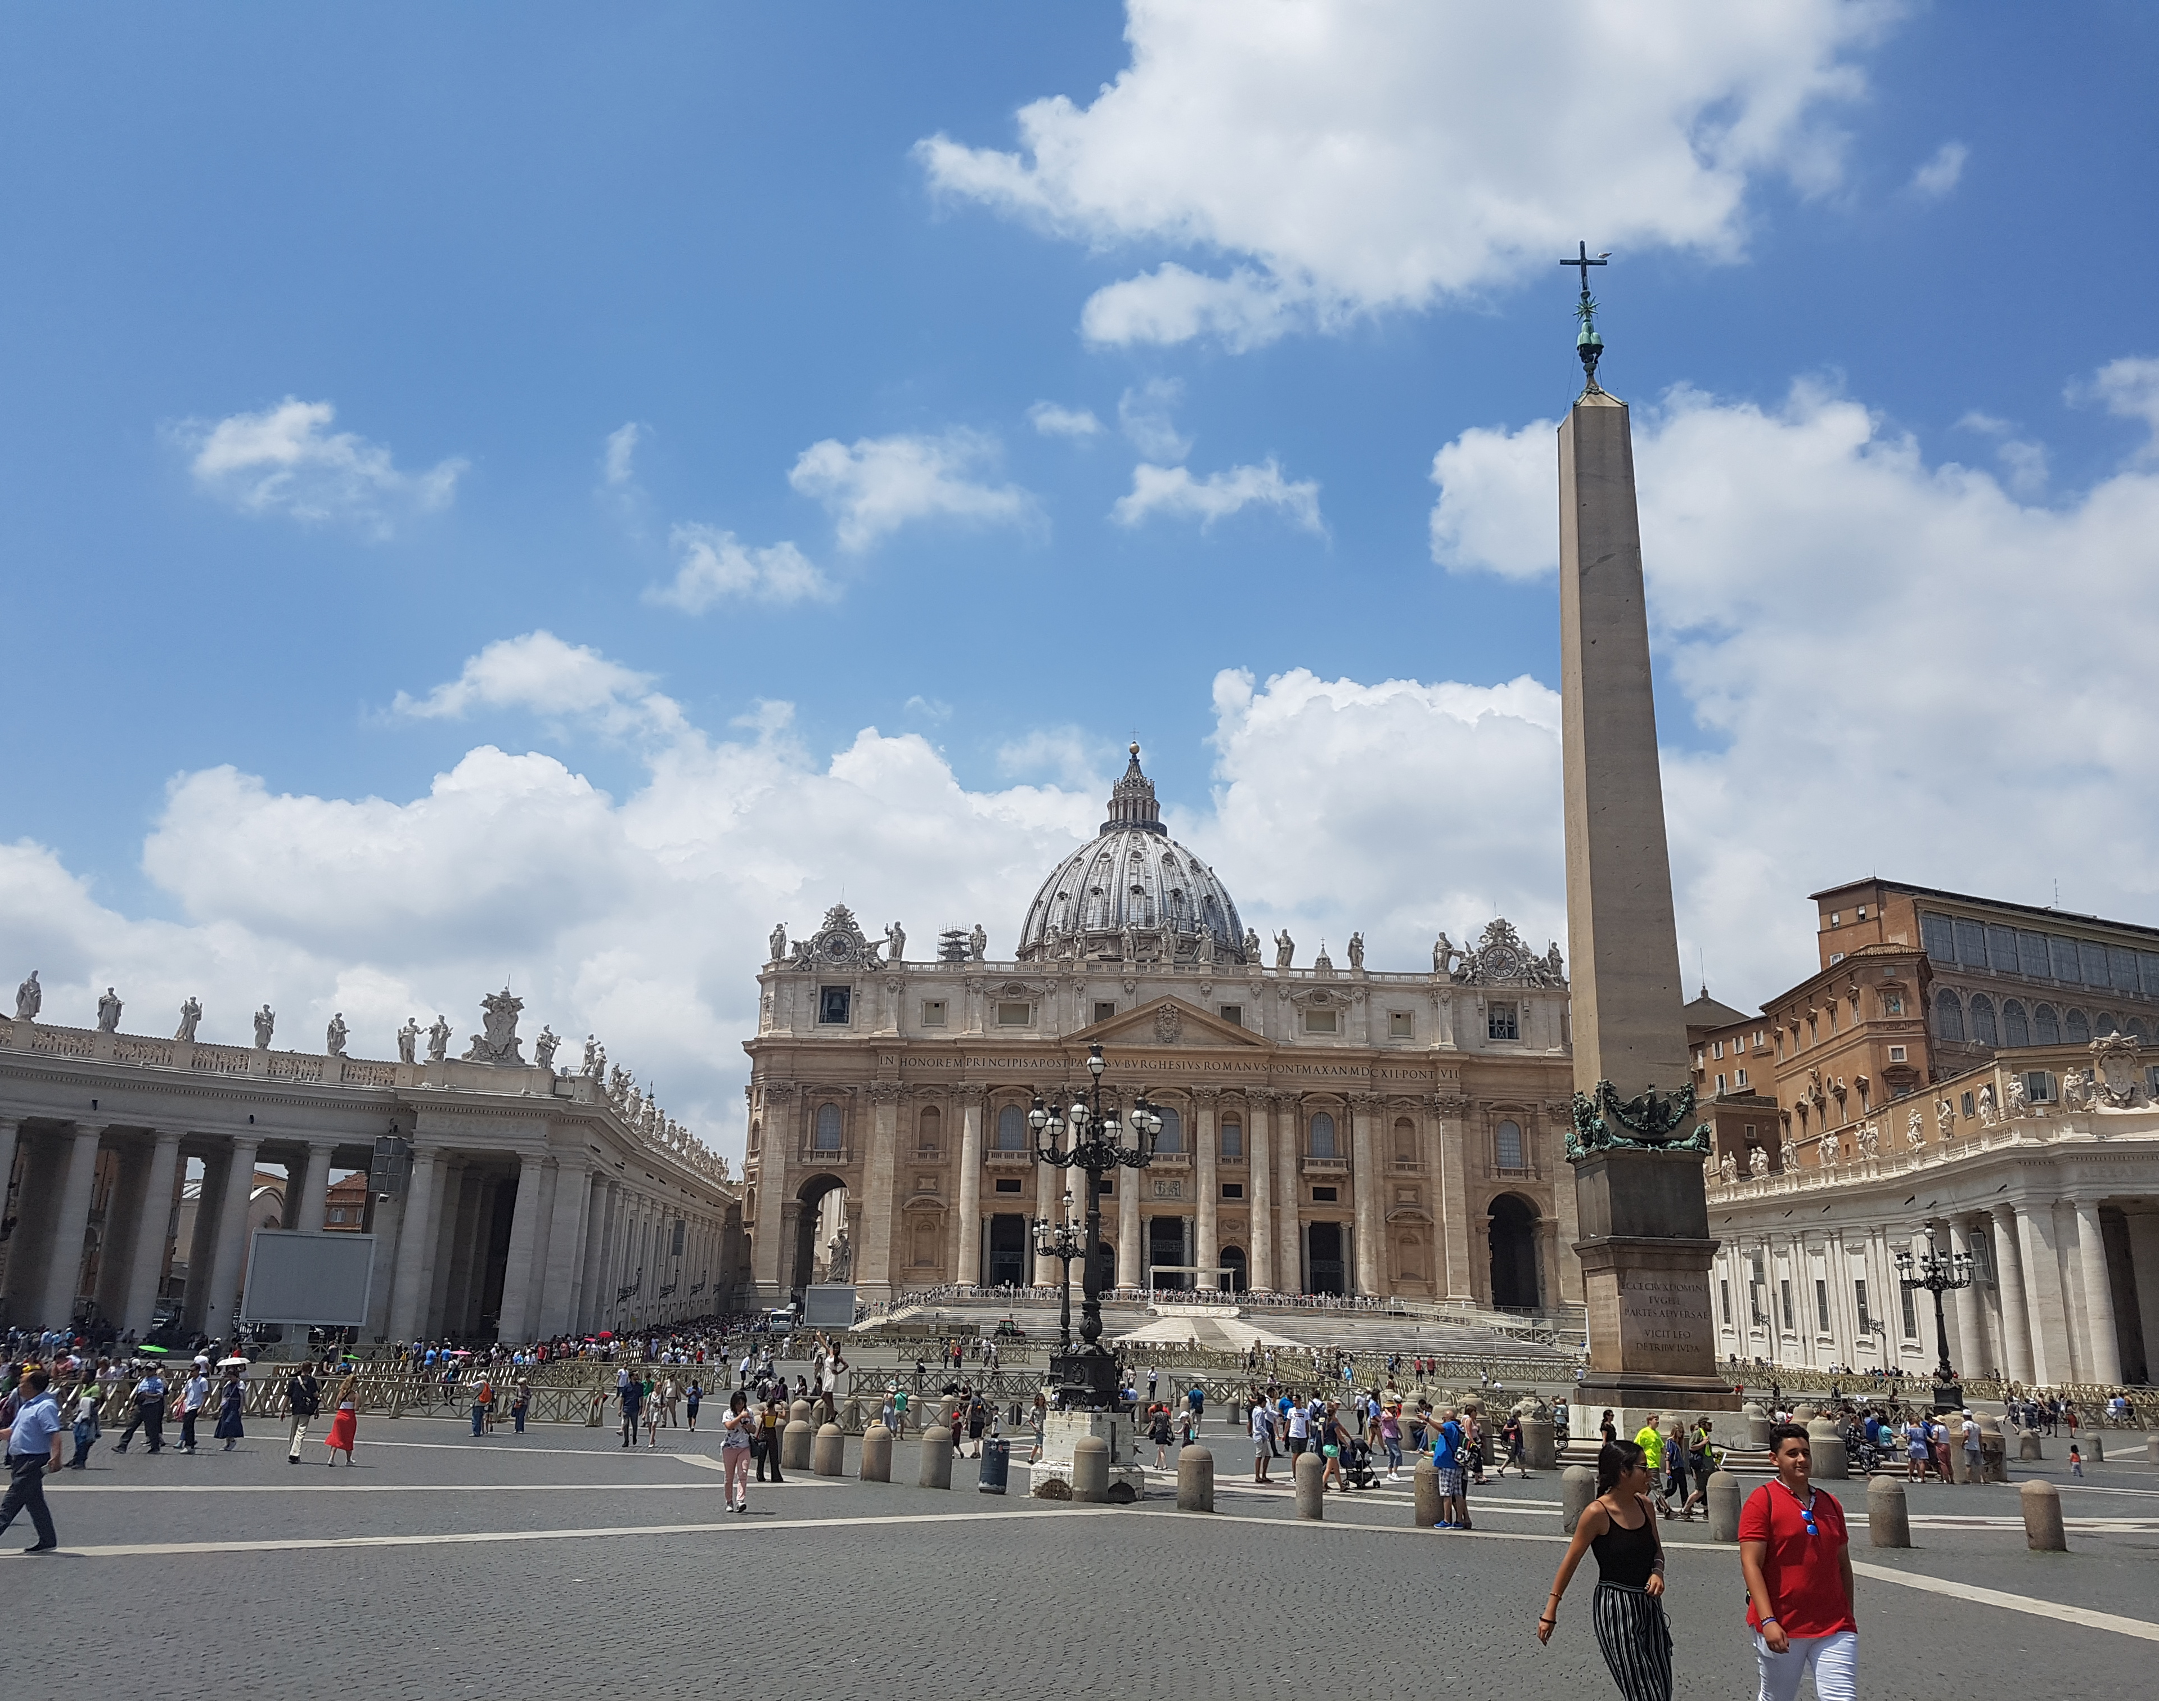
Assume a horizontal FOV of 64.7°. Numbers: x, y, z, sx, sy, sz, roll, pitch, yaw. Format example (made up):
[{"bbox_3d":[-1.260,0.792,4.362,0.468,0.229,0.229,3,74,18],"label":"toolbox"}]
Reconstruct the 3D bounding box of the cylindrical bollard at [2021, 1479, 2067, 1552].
[{"bbox_3d":[14.522,9.999,25.642,0.570,0.973,0.570,-7,-18,27],"label":"cylindrical bollard"}]

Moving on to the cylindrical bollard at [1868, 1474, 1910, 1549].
[{"bbox_3d":[12.040,9.835,25.356,0.560,0.977,0.560,-6,-18,23],"label":"cylindrical bollard"}]

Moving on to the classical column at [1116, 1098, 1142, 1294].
[{"bbox_3d":[7.027,46.914,237.959,3.200,28.044,3.200,2,-16,-1],"label":"classical column"}]

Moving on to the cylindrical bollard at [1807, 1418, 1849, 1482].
[{"bbox_3d":[19.180,15.329,43.709,1.070,1.482,1.070,1,-16,0],"label":"cylindrical bollard"}]

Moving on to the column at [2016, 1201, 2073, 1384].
[{"bbox_3d":[71.280,32.855,125.705,1.900,12.782,1.900,-1,-17,10],"label":"column"}]

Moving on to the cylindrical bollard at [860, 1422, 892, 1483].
[{"bbox_3d":[-3.986,11.888,33.583,0.580,1.035,0.580,3,-16,-6],"label":"cylindrical bollard"}]

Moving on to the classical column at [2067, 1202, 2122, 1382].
[{"bbox_3d":[67.118,29.094,112.087,1.750,12.167,1.750,-8,-18,29],"label":"classical column"}]

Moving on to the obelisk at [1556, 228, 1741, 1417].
[{"bbox_3d":[17.198,-2.622,54.358,3.500,39.107,3.500,2,-16,-2],"label":"obelisk"}]

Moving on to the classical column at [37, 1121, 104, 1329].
[{"bbox_3d":[-63.218,23.723,107.336,2.000,13.003,2.000,1,-16,0],"label":"classical column"}]

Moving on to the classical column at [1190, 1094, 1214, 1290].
[{"bbox_3d":[17.979,47.038,237.958,3.200,28.040,3.200,2,-16,-1],"label":"classical column"}]

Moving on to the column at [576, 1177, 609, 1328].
[{"bbox_3d":[-37.207,31.013,130.289,1.750,12.675,1.750,2,-16,-1],"label":"column"}]

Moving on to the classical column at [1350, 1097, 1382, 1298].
[{"bbox_3d":[39.124,46.783,231.493,3.400,27.364,3.200,2,-16,0],"label":"classical column"}]

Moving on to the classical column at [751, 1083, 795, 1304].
[{"bbox_3d":[-42.659,47.469,237.123,4.000,30.400,2.600,2,-15,-1],"label":"classical column"}]

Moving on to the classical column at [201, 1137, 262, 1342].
[{"bbox_3d":[-50.270,23.228,101.420,1.750,12.167,1.750,9,-17,-24],"label":"classical column"}]

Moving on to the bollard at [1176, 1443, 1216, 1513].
[{"bbox_3d":[1.888,10.200,27.665,0.600,1.009,0.600,0,-16,4],"label":"bollard"}]

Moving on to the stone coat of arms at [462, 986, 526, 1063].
[{"bbox_3d":[-41.090,12.414,119.804,4.000,5.355,1.400,12,-19,-32],"label":"stone coat of arms"}]

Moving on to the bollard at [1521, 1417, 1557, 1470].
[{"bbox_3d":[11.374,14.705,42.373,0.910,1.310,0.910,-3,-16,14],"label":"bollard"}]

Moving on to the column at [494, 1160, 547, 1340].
[{"bbox_3d":[-35.645,25.617,108.727,1.750,12.167,1.750,6,-16,-17],"label":"column"}]

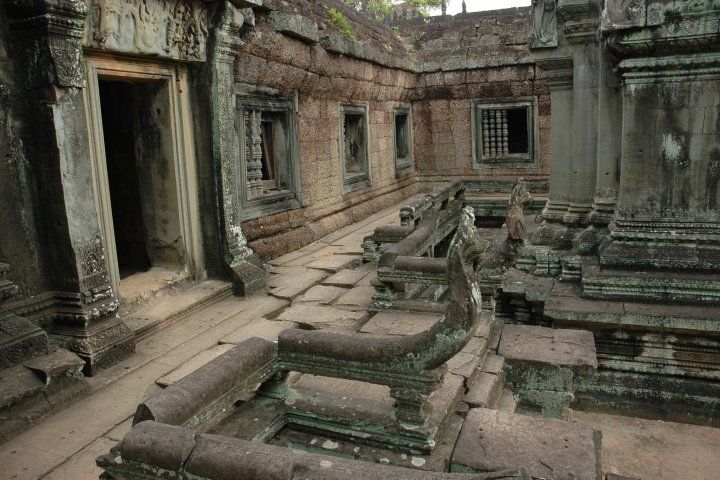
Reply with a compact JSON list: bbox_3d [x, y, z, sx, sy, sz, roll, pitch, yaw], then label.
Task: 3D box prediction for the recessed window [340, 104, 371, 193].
[{"bbox_3d":[-0.164,-1.808,10.569,0.300,1.636,1.545,2,12,21],"label":"recessed window"}]

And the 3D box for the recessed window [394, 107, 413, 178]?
[{"bbox_3d":[0.992,-2.463,13.551,0.300,1.711,1.562,2,12,21],"label":"recessed window"}]

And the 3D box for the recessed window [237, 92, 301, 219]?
[{"bbox_3d":[-1.326,-1.204,7.569,0.300,1.636,1.645,2,12,21],"label":"recessed window"}]

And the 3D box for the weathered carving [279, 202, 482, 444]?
[{"bbox_3d":[0.101,0.433,3.156,1.213,1.254,0.363,2,12,21],"label":"weathered carving"}]

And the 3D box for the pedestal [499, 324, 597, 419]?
[{"bbox_3d":[1.454,1.014,4.230,0.676,0.437,0.685,2,12,21],"label":"pedestal"}]

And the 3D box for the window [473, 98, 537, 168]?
[{"bbox_3d":[3.679,-2.695,13.645,1.628,1.678,0.300,2,12,21],"label":"window"}]

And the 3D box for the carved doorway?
[{"bbox_3d":[-2.091,-0.569,5.136,0.390,2.153,1.303,2,12,21],"label":"carved doorway"}]

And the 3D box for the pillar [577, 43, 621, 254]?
[{"bbox_3d":[2.380,-0.907,5.425,0.421,2.071,0.412,2,12,21],"label":"pillar"}]

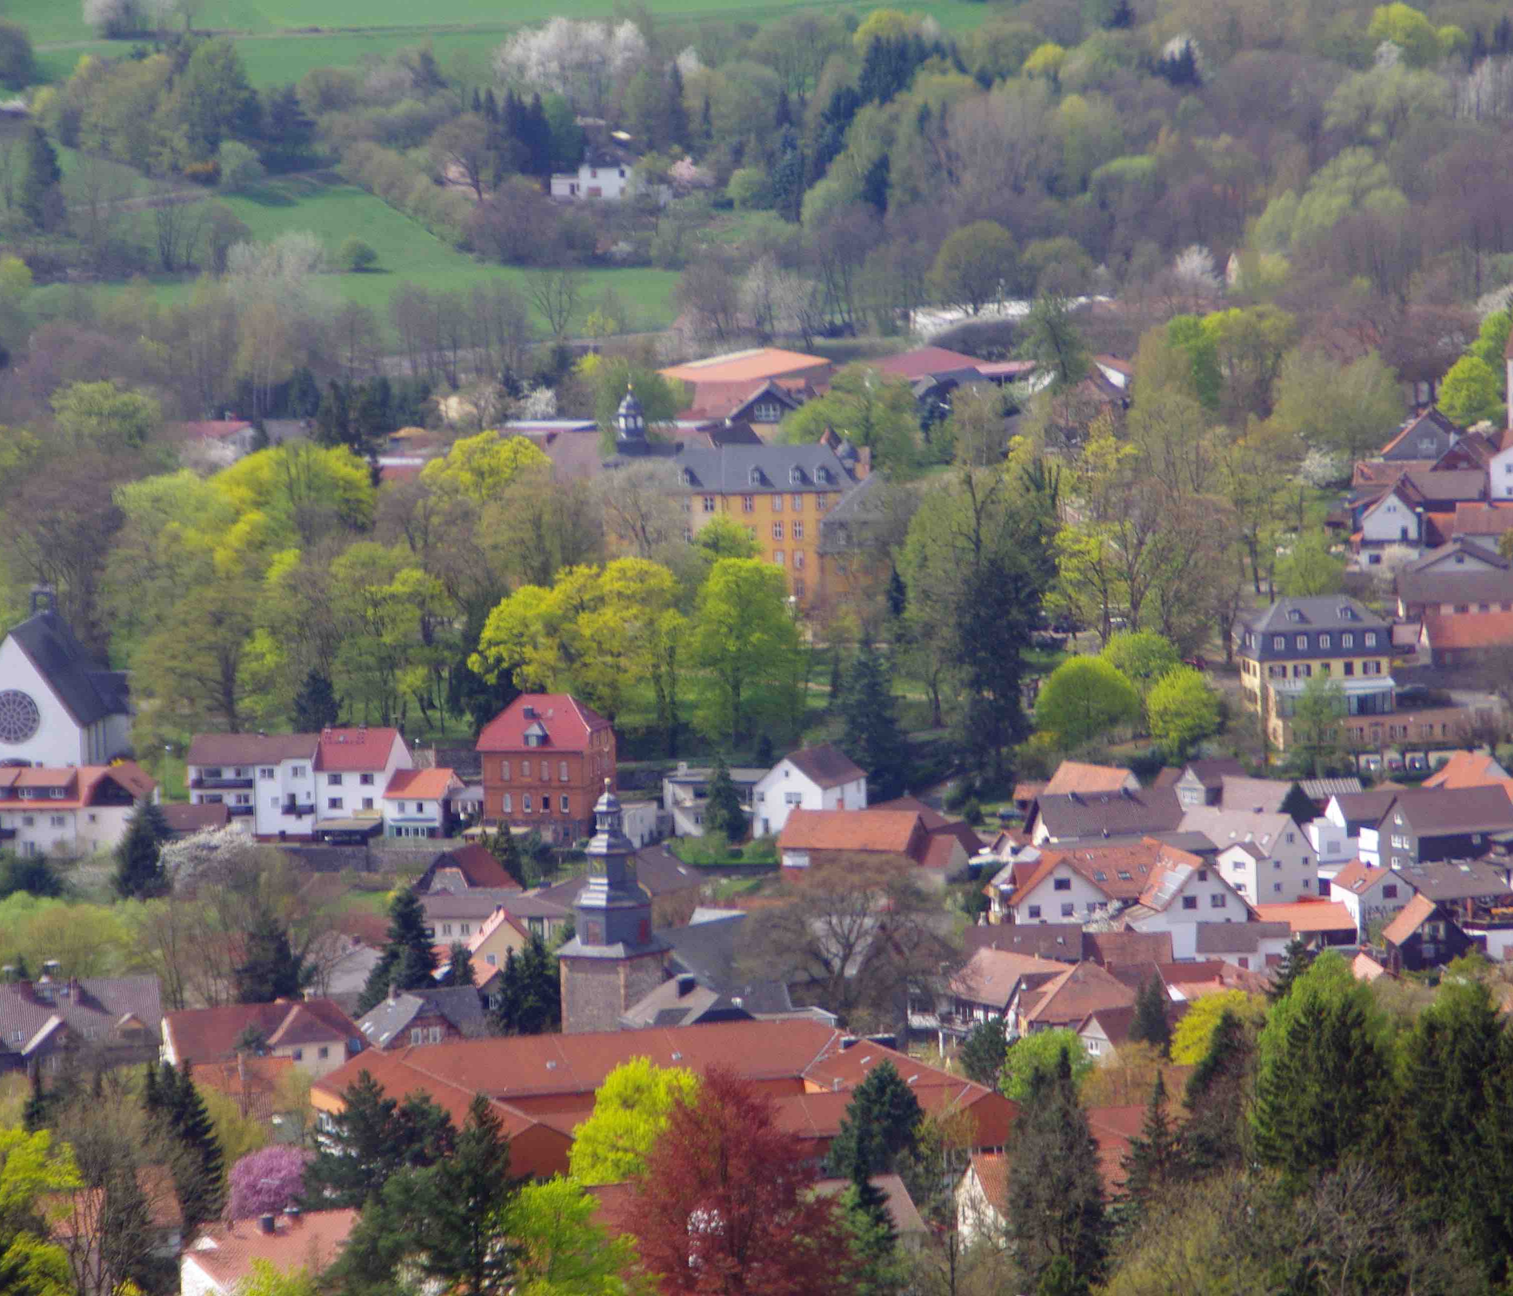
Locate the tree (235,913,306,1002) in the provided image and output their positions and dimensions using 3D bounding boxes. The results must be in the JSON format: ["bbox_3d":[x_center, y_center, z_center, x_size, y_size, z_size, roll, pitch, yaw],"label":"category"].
[{"bbox_3d":[-47.860,30.930,1035.000,7.010,9.750,7.010,-2,6,-3],"label":"tree"}]

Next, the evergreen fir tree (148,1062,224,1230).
[{"bbox_3d":[-47.969,41.853,882.000,6.350,14.030,6.350,-1,5,0],"label":"evergreen fir tree"}]

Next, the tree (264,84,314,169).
[{"bbox_3d":[-81.470,-90.920,1830.000,8.700,14.850,8.700,-2,6,-2],"label":"tree"}]

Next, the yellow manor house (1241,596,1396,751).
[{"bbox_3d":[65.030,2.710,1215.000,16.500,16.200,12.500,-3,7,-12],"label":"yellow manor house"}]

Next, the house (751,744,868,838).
[{"bbox_3d":[5.840,16.180,1177.260,8.700,9.200,12.500,1,7,22],"label":"house"}]

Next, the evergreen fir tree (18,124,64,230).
[{"bbox_3d":[-122.790,-80.748,1800.000,7.780,17.800,7.780,-1,5,0],"label":"evergreen fir tree"}]

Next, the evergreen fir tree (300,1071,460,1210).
[{"bbox_3d":[-32.470,43.210,905.000,13.170,13.770,11.190,-2,6,-2],"label":"evergreen fir tree"}]

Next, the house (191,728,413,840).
[{"bbox_3d":[-51.169,15.268,1178.000,22.200,11.600,10.800,0,5,15],"label":"house"}]

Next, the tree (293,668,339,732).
[{"bbox_3d":[-48.930,6.380,1165.000,5.040,8.230,4.880,-2,7,0],"label":"tree"}]

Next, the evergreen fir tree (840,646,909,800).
[{"bbox_3d":[13.340,8.780,1195.000,7.920,18.360,7.920,-1,6,1],"label":"evergreen fir tree"}]

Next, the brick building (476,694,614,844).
[{"bbox_3d":[-23.660,13.110,1170.030,12.400,15.800,12.300,0,6,16],"label":"brick building"}]

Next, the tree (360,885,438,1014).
[{"bbox_3d":[-35.435,30.404,1040.000,8.090,13.120,8.090,-1,5,0],"label":"tree"}]

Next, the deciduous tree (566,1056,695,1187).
[{"bbox_3d":[-10.350,42.890,915.000,12.130,13.940,11.280,-2,7,0],"label":"deciduous tree"}]

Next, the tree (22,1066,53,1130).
[{"bbox_3d":[-64.327,40.612,940.000,2.840,6.470,2.840,-1,5,0],"label":"tree"}]

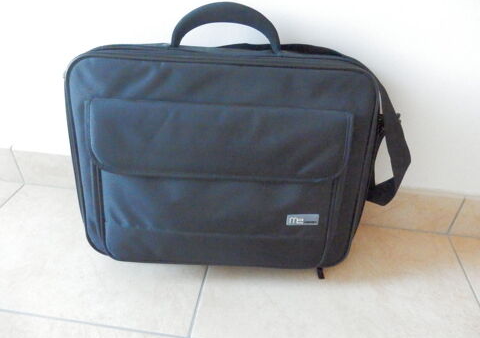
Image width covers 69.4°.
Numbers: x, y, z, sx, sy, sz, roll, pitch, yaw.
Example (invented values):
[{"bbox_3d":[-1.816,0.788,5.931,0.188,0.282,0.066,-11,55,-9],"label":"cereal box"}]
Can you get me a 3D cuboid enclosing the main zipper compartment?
[{"bbox_3d":[-0.026,-0.012,0.520,0.415,0.315,0.107,3,22,-1],"label":"main zipper compartment"}]

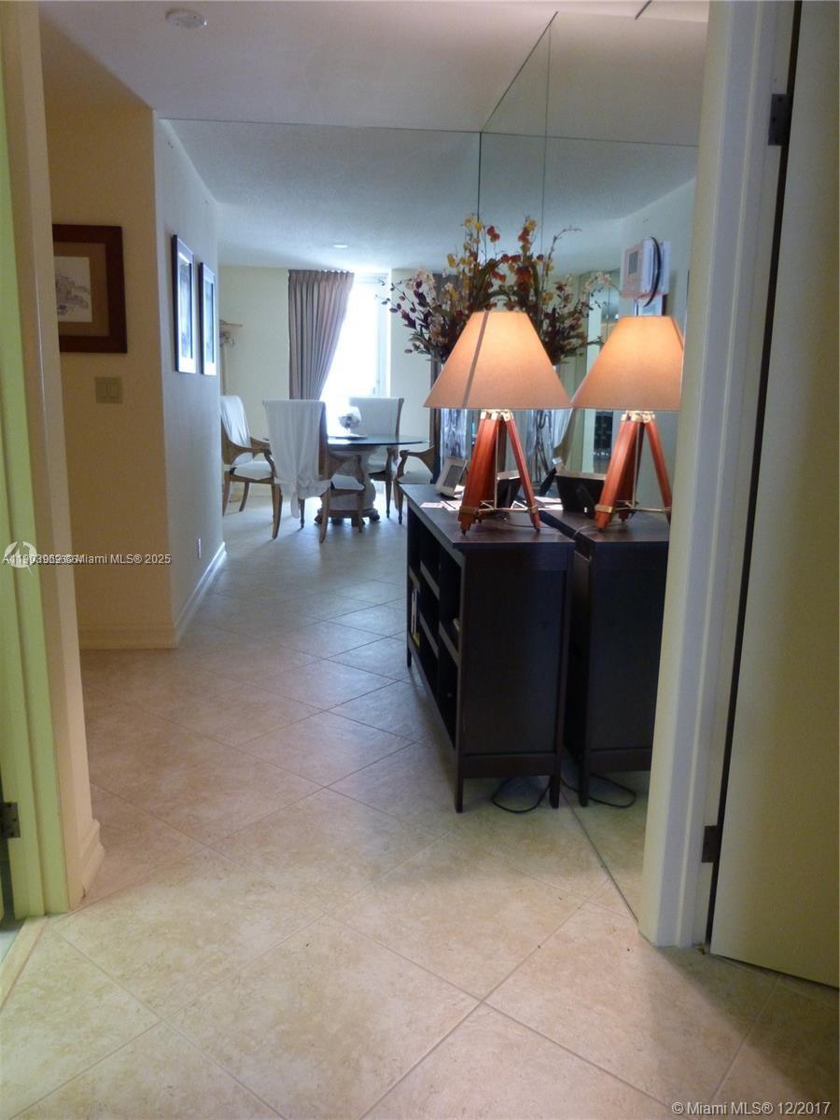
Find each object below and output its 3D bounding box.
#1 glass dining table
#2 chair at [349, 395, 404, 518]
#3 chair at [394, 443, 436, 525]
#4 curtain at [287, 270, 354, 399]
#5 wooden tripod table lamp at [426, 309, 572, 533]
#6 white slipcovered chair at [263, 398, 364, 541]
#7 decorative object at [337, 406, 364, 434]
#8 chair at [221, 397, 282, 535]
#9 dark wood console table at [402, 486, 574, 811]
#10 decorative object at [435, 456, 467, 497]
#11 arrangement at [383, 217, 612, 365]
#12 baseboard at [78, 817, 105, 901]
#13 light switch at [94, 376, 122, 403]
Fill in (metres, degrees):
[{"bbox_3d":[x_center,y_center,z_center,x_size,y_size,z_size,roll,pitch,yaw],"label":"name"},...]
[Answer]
[{"bbox_3d":[-0.696,-0.760,7.821,1.550,0.775,1.550,0,12,-7],"label":"glass dining table"},{"bbox_3d":[-0.532,-1.070,8.380,0.620,1.160,0.680,4,12,16],"label":"chair"},{"bbox_3d":[0.166,-0.955,7.911,0.680,1.150,0.630,3,12,10],"label":"chair"},{"bbox_3d":[-1.044,-1.784,8.621,0.690,2.424,0.130,0,12,-7],"label":"curtain"},{"bbox_3d":[0.235,-0.407,2.425,0.437,0.637,0.437,-1,11,-7],"label":"wooden tripod table lamp"},{"bbox_3d":[-0.909,-0.781,6.985,0.620,1.150,0.680,6,13,21],"label":"white slipcovered chair"},{"bbox_3d":[-0.663,-1.316,7.686,0.225,0.273,0.219,0,12,-7],"label":"decorative object"},{"bbox_3d":[-1.618,-0.959,7.648,0.644,1.148,0.595,3,12,7],"label":"chair"},{"bbox_3d":[0.171,0.207,3.040,0.364,0.820,1.446,0,12,-7],"label":"dark wood console table"},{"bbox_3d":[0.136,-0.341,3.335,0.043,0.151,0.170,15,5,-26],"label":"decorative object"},{"bbox_3d":[0.295,-1.088,3.296,0.790,0.570,0.460,0,12,-7],"label":"arrangement"},{"bbox_3d":[-0.840,0.746,2.041,0.027,0.122,0.225,0,12,-7],"label":"baseboard"},{"bbox_3d":[-1.423,-0.776,3.704,0.115,0.115,0.010,0,12,-7],"label":"light switch"}]

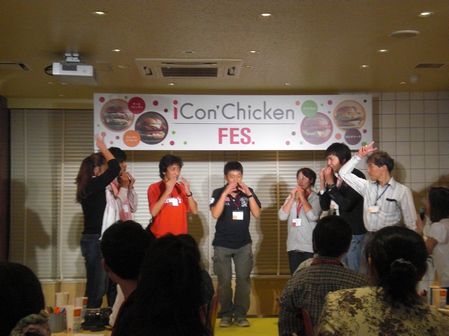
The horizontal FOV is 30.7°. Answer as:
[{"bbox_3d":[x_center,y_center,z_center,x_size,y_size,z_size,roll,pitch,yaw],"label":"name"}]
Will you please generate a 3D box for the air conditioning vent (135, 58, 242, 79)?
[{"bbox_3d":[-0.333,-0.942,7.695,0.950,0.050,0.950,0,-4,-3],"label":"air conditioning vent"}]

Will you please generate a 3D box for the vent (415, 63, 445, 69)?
[{"bbox_3d":[1.927,-0.964,7.655,0.270,0.030,0.270,0,-4,-3],"label":"vent"}]

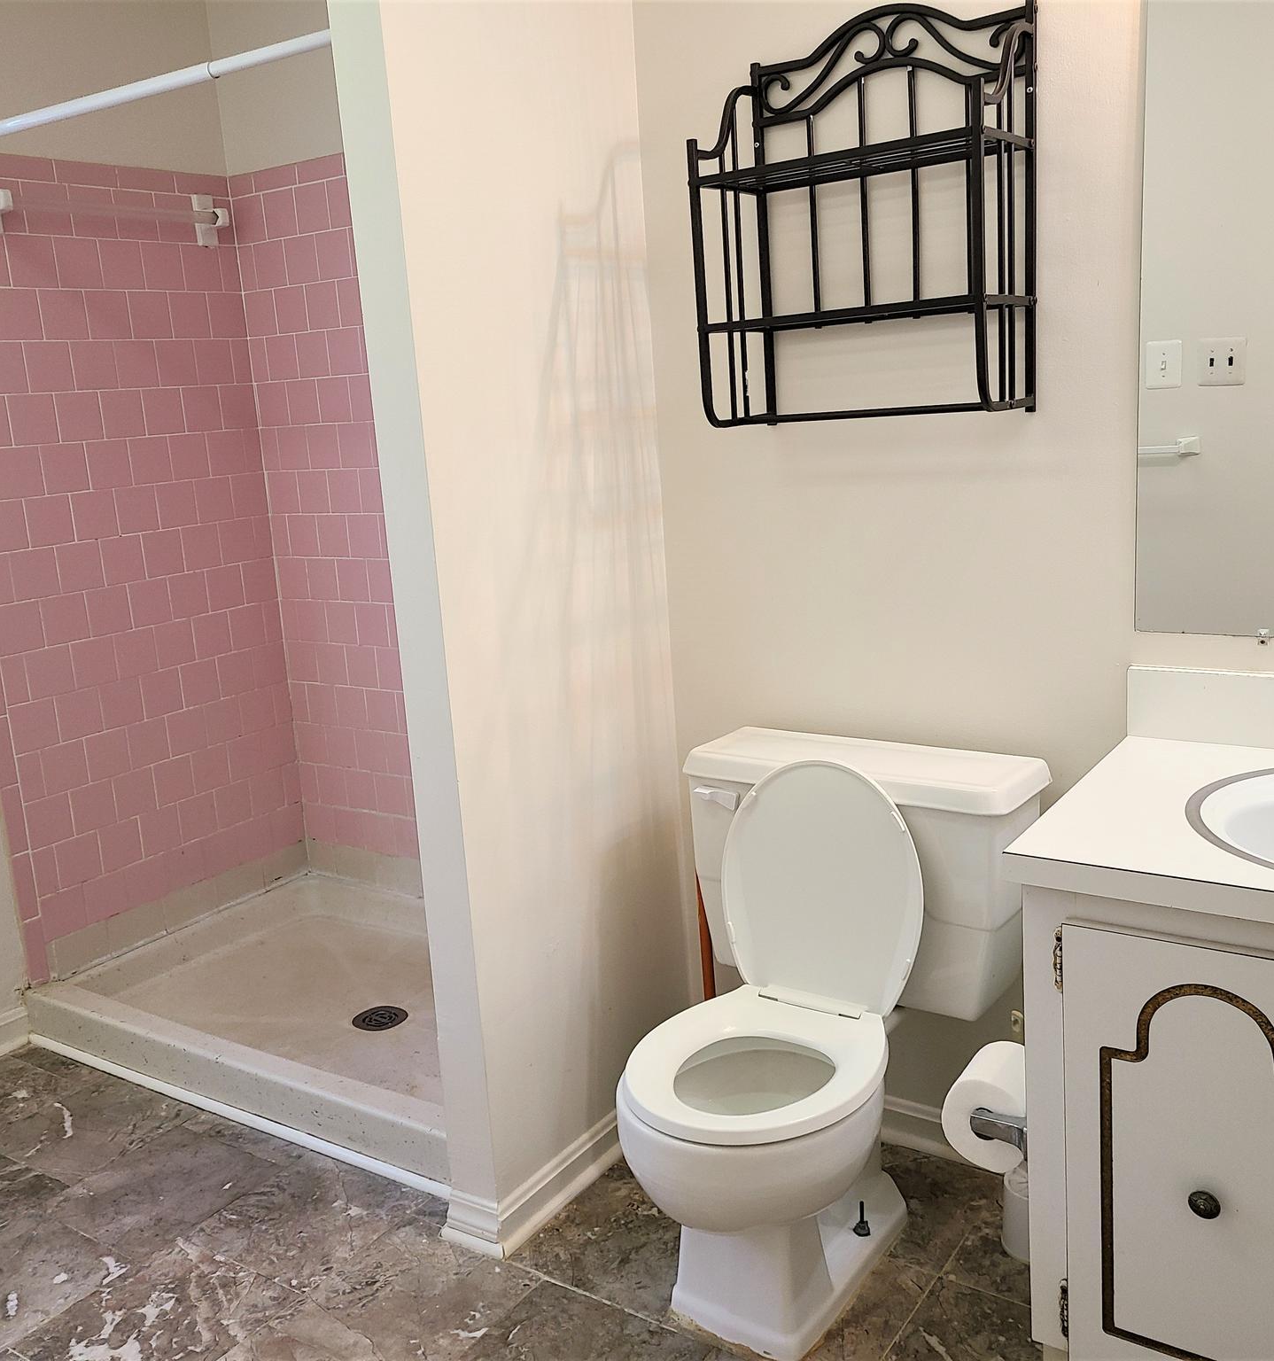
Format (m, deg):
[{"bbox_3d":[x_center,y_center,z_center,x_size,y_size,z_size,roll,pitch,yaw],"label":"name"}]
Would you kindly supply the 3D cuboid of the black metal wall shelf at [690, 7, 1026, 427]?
[{"bbox_3d":[0.320,-0.661,1.942,0.440,0.583,0.210,4,15,34],"label":"black metal wall shelf"}]

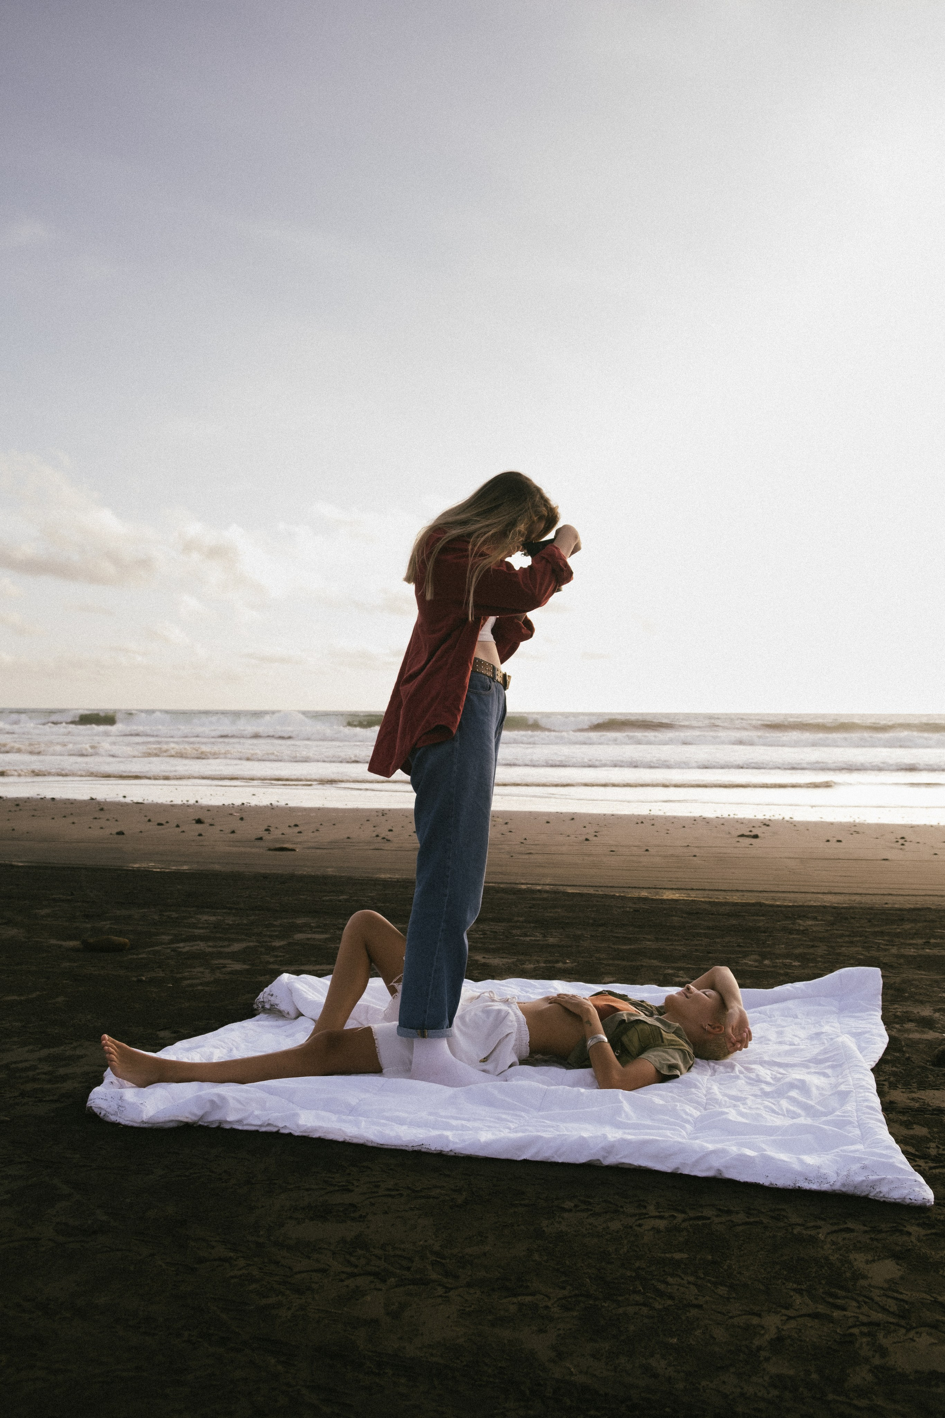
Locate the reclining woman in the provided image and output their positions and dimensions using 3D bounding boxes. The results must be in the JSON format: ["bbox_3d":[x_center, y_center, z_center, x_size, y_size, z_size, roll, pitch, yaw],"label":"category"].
[{"bbox_3d":[-0.090,0.775,3.130,1.740,0.380,0.560,0,0,-5],"label":"reclining woman"}]

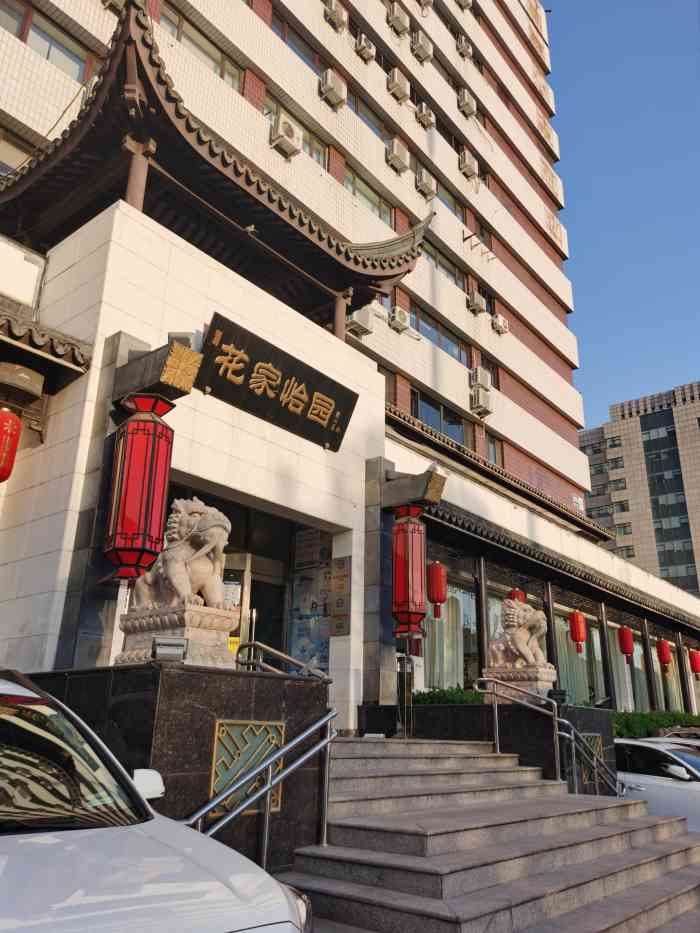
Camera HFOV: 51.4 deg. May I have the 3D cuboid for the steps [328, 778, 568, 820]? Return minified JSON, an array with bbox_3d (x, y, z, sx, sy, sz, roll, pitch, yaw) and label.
[{"bbox_3d":[1.079,3.212,7.055,0.330,0.151,4.110,-15,-26,37],"label":"steps"}]

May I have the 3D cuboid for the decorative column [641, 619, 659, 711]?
[{"bbox_3d":[9.798,6.717,23.789,0.210,3.350,0.250,-15,-26,37],"label":"decorative column"}]

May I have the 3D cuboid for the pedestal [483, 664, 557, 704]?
[{"bbox_3d":[2.445,3.207,10.512,0.889,0.505,0.596,-15,-26,37],"label":"pedestal"}]

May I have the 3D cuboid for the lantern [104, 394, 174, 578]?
[{"bbox_3d":[-2.419,0.192,8.258,0.626,2.081,0.626,-15,-26,37],"label":"lantern"}]

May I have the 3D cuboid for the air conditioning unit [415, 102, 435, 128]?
[{"bbox_3d":[2.971,-13.597,28.285,0.290,0.560,0.790,-15,-26,37],"label":"air conditioning unit"}]

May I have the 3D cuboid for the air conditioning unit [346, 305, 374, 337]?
[{"bbox_3d":[0.242,-4.277,21.373,0.333,0.566,0.828,-15,-26,37],"label":"air conditioning unit"}]

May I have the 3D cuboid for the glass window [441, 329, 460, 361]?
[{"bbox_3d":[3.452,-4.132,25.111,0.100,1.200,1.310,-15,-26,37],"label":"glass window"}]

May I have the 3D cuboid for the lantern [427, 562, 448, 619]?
[{"bbox_3d":[1.916,2.706,15.938,0.455,1.232,0.455,1,-20,0],"label":"lantern"}]

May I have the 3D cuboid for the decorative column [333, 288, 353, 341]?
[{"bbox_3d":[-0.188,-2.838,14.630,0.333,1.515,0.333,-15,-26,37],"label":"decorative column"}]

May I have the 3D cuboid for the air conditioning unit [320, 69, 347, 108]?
[{"bbox_3d":[-0.465,-11.033,21.325,0.314,0.668,0.825,-15,-26,37],"label":"air conditioning unit"}]

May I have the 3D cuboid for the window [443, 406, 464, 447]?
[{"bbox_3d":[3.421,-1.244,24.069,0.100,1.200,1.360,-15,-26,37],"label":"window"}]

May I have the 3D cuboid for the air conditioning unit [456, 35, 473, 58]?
[{"bbox_3d":[5.224,-18.993,33.091,0.310,0.640,0.760,-15,-26,37],"label":"air conditioning unit"}]

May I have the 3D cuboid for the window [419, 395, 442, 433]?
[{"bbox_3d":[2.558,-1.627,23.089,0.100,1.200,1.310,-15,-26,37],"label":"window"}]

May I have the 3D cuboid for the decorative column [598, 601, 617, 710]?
[{"bbox_3d":[7.406,5.659,21.060,0.210,3.350,0.250,-15,-26,37],"label":"decorative column"}]

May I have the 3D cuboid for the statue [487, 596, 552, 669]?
[{"bbox_3d":[2.560,2.528,10.919,0.760,0.940,0.470,-15,-26,37],"label":"statue"}]

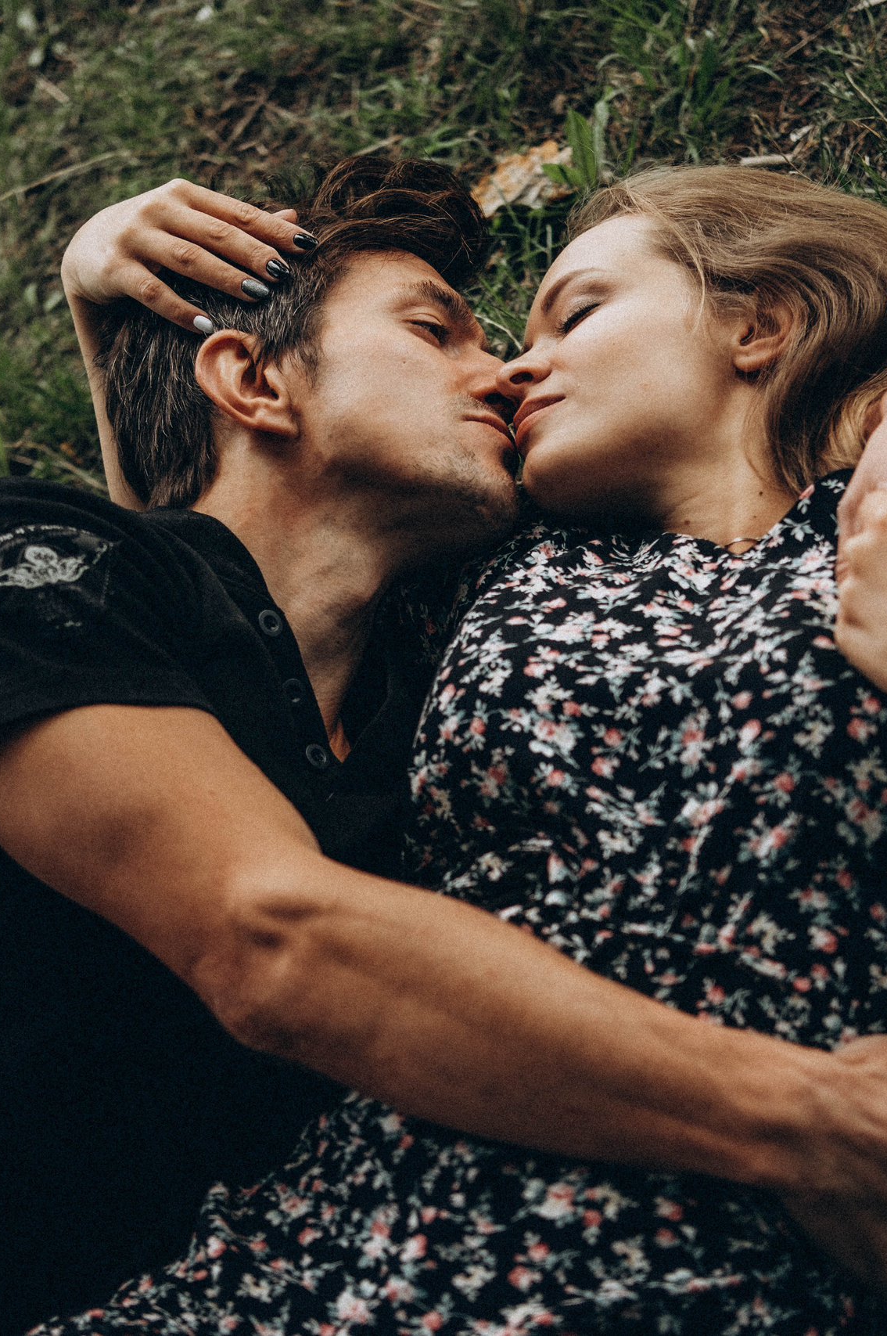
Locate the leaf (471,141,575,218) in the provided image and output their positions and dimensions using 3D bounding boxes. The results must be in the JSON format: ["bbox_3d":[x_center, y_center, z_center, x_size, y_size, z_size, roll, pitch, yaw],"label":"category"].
[{"bbox_3d":[0.049,-0.302,1.830,0.070,0.016,0.048,-27,58,-19],"label":"leaf"}]

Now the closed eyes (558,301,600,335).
[{"bbox_3d":[0.073,-0.190,1.600,0.012,0.030,0.013,29,60,-15],"label":"closed eyes"}]

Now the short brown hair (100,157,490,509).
[{"bbox_3d":[-0.081,-0.184,1.620,0.220,0.170,0.190,-20,60,6],"label":"short brown hair"}]

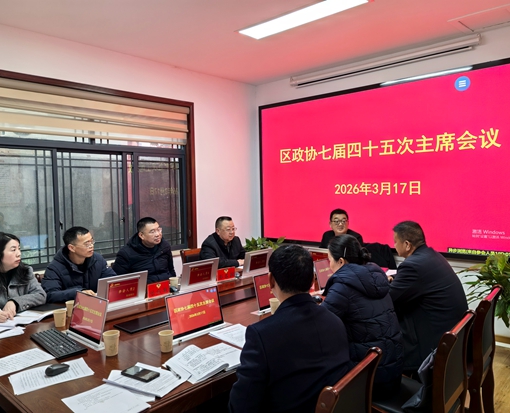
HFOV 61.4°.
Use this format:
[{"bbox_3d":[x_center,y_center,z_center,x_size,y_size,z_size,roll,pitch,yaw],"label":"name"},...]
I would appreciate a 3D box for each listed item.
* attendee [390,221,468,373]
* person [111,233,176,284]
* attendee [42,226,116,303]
[{"bbox_3d":[1.006,0.748,2.682,0.560,1.300,0.750,-3,3,-44],"label":"attendee"},{"bbox_3d":[-0.901,0.742,3.763,0.720,1.280,0.550,1,3,38],"label":"person"},{"bbox_3d":[-1.296,0.790,3.284,0.720,1.265,0.600,0,2,28],"label":"attendee"}]

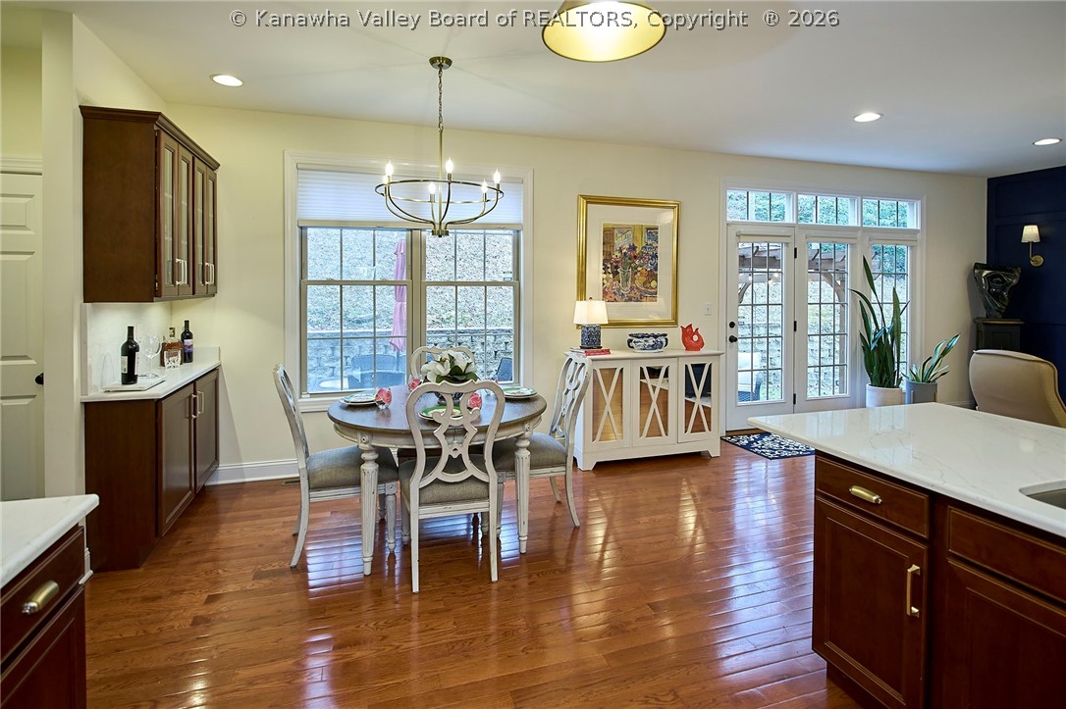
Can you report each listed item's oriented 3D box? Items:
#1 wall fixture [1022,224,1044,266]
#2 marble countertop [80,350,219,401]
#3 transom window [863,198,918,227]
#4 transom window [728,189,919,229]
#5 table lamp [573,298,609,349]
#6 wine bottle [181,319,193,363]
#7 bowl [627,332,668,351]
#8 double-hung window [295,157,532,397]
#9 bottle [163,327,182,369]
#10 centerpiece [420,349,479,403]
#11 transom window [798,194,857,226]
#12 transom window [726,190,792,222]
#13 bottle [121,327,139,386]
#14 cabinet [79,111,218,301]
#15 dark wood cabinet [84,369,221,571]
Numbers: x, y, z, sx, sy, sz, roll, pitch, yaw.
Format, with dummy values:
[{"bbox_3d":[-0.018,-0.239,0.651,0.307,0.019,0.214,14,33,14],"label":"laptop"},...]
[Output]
[{"bbox_3d":[5.460,-1.192,5.505,0.180,0.420,0.140,-1,4,-18],"label":"wall fixture"},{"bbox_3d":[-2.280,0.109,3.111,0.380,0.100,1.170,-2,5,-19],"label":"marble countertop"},{"bbox_3d":[4.047,-1.596,5.702,0.820,0.310,0.080,-1,5,-17],"label":"transom window"},{"bbox_3d":[3.225,-1.561,5.451,2.580,0.320,0.080,-1,5,-17],"label":"transom window"},{"bbox_3d":[0.496,-0.263,4.284,0.230,0.430,0.230,-2,5,-25],"label":"table lamp"},{"bbox_3d":[-2.454,-0.090,3.570,0.078,0.300,0.078,-2,5,-19],"label":"wine bottle"},{"bbox_3d":[1.011,-0.104,4.429,0.347,0.161,0.236,-2,5,-18],"label":"bowl"},{"bbox_3d":[-0.954,-0.605,4.084,1.840,1.840,0.120,-1,4,-18],"label":"double-hung window"},{"bbox_3d":[-2.521,-0.055,3.517,0.095,0.290,0.115,4,6,35],"label":"bottle"},{"bbox_3d":[-0.491,0.131,2.980,0.320,0.300,0.310,-1,4,-18],"label":"centerpiece"},{"bbox_3d":[3.119,-1.534,5.330,0.810,0.320,0.100,-1,4,-18],"label":"transom window"},{"bbox_3d":[2.363,-1.526,5.214,0.823,0.332,0.060,-2,5,-18],"label":"transom window"},{"bbox_3d":[-2.205,0.005,2.754,0.080,0.305,0.080,-2,5,-19],"label":"bottle"},{"bbox_3d":[-2.246,-0.810,3.055,0.345,0.960,1.080,-1,4,-18],"label":"cabinet"},{"bbox_3d":[-2.287,0.596,3.141,0.354,0.879,1.172,-2,5,-18],"label":"dark wood cabinet"}]

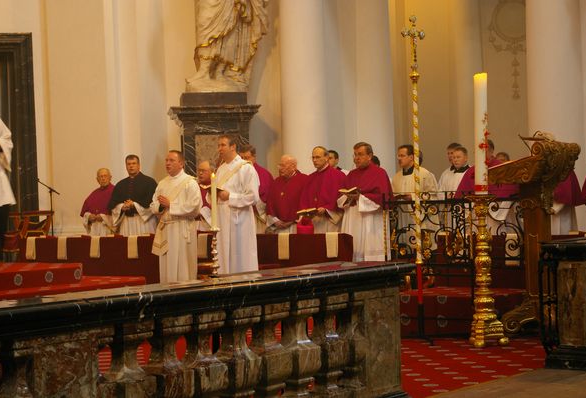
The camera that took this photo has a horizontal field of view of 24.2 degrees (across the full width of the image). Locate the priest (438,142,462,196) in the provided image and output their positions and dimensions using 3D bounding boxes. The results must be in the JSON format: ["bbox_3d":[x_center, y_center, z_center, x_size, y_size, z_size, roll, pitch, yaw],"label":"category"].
[{"bbox_3d":[1.689,0.264,14.399,0.520,1.710,0.420,-2,0,32],"label":"priest"}]

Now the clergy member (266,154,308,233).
[{"bbox_3d":[-0.043,0.409,13.900,0.530,1.720,0.410,-1,0,27],"label":"clergy member"}]

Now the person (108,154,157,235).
[{"bbox_3d":[-1.746,0.417,15.000,0.570,1.790,0.420,-1,0,7],"label":"person"}]

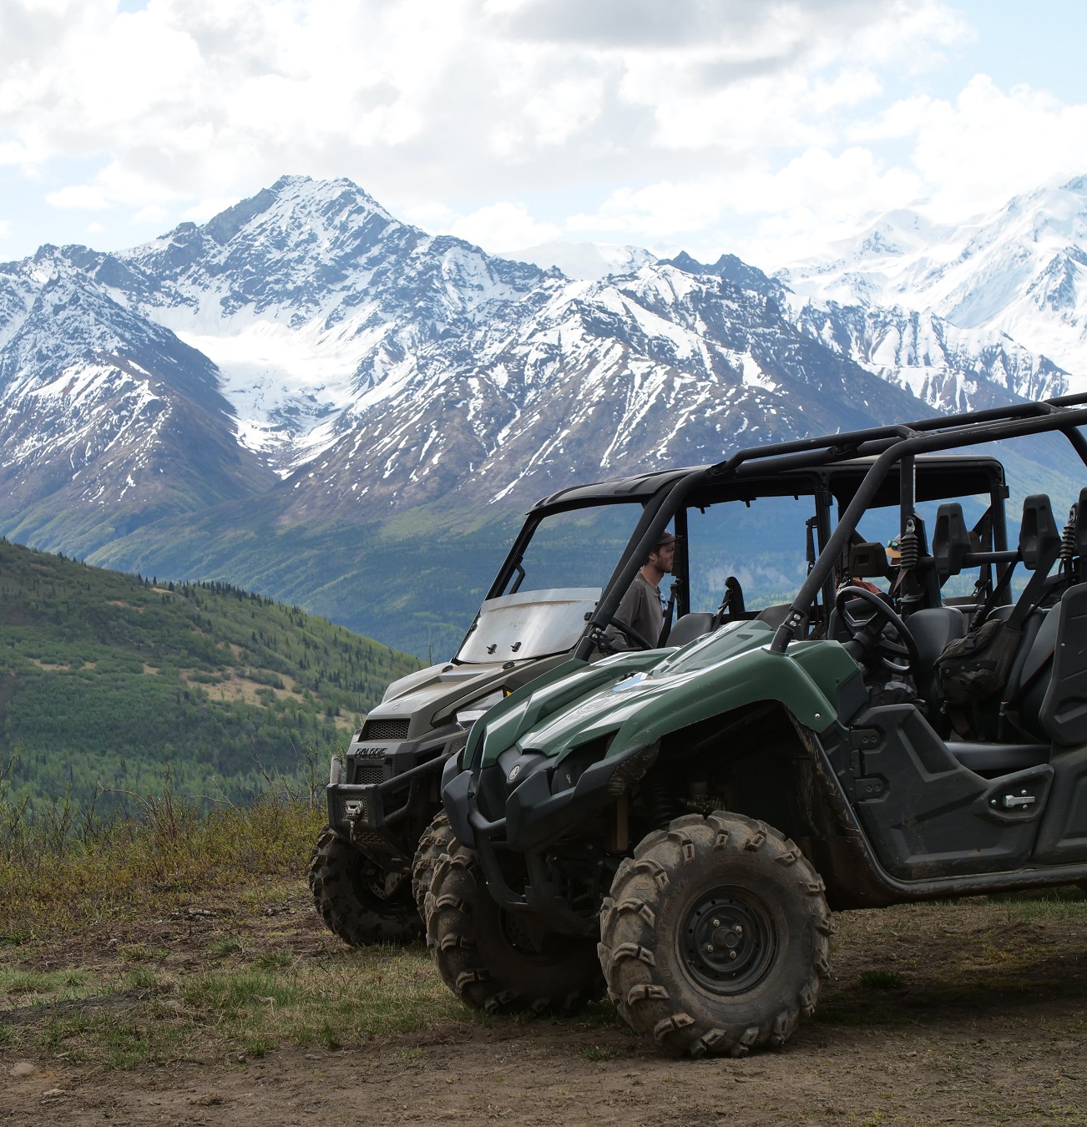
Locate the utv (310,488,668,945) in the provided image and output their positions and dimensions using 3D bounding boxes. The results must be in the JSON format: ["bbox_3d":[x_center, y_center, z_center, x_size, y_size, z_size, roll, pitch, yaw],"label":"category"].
[{"bbox_3d":[0.900,0.595,15.680,3.750,1.950,1.540,-2,-1,-24],"label":"utv"}]

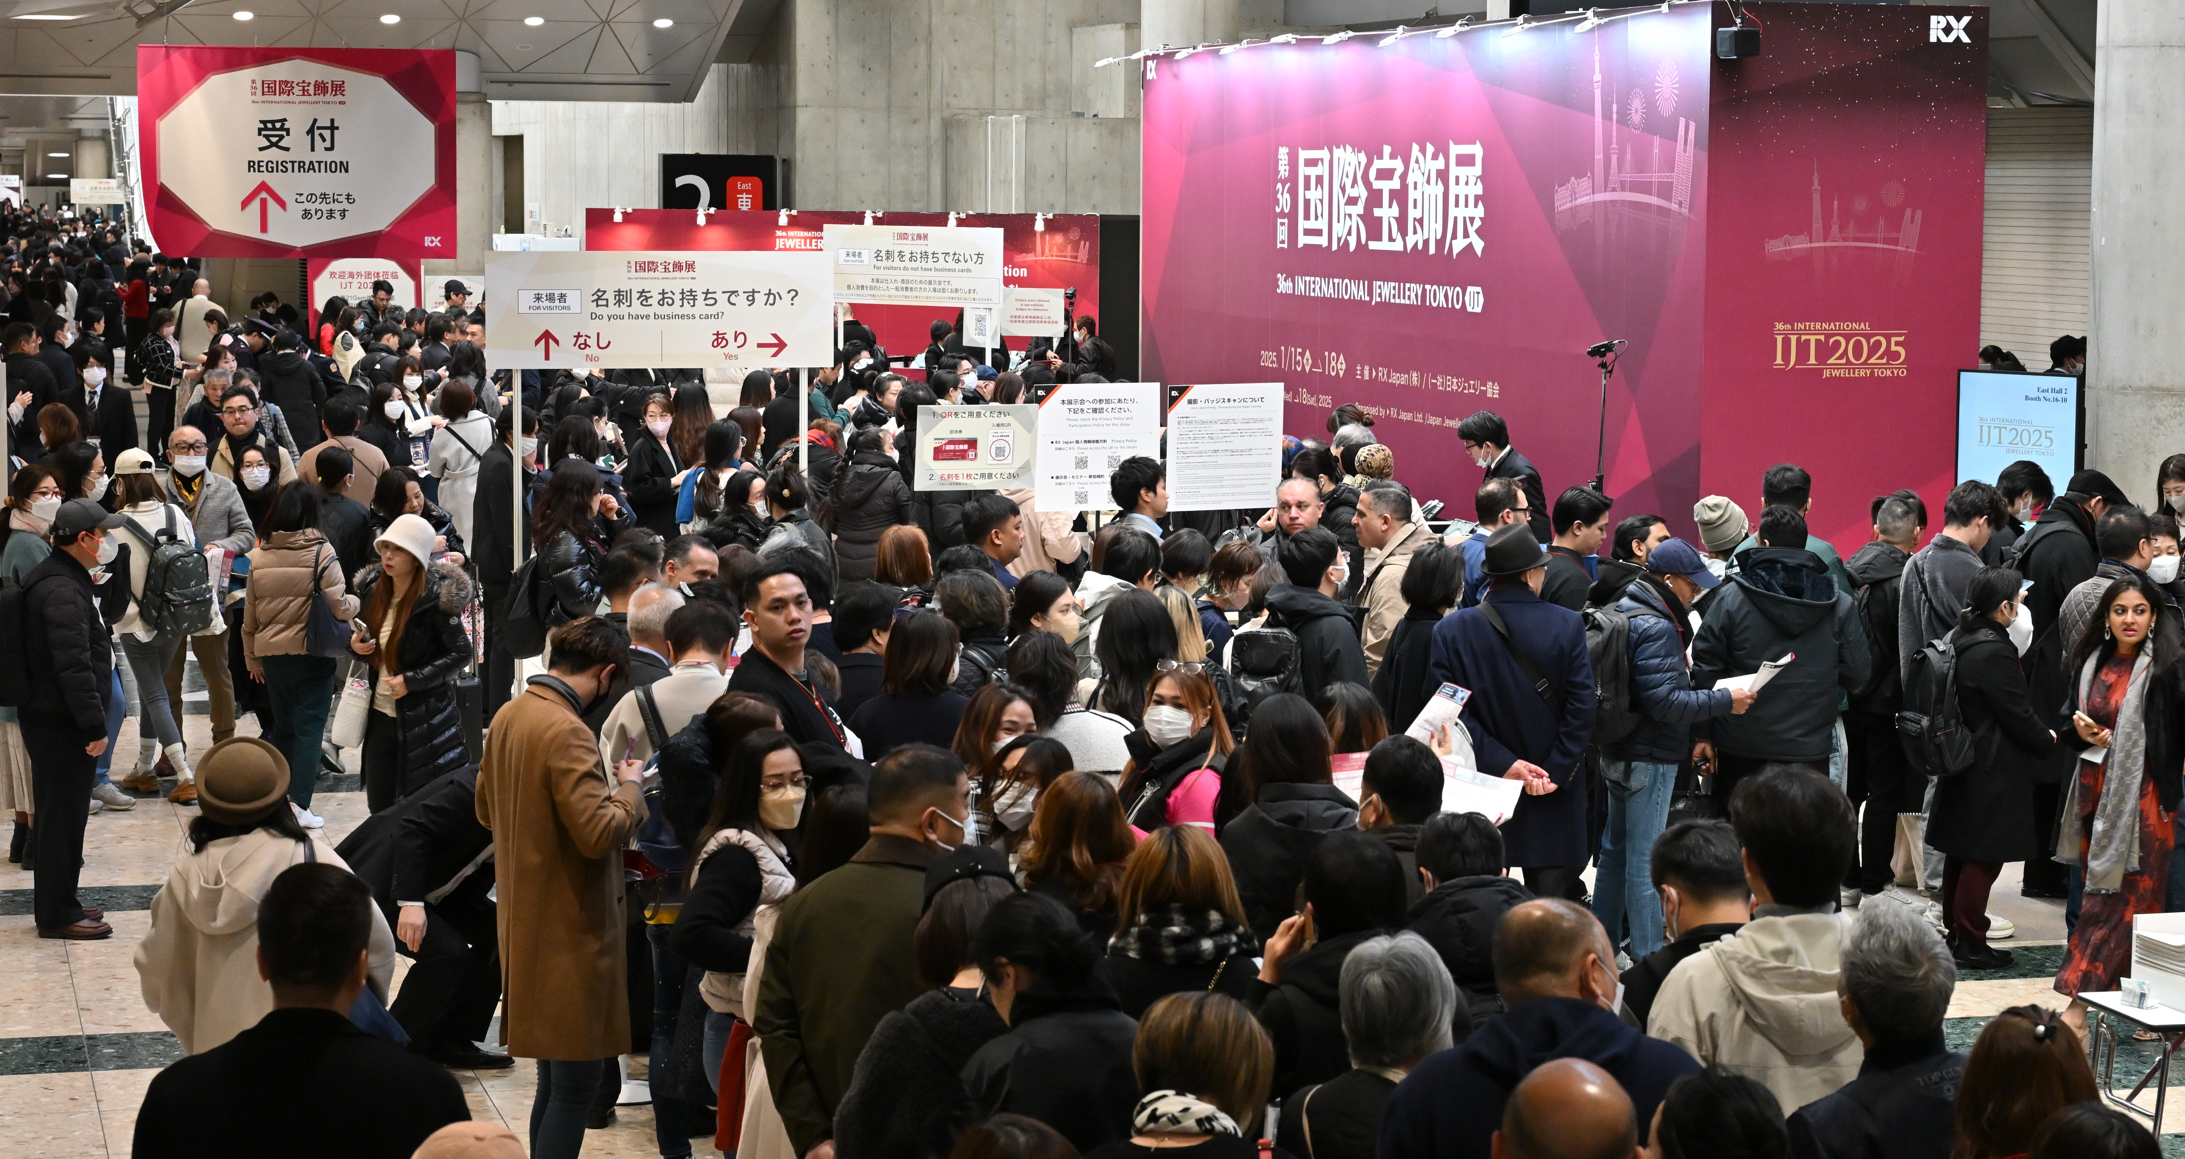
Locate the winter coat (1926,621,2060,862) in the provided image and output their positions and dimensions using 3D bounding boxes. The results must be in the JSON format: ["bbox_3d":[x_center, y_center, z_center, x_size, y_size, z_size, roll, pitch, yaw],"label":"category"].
[{"bbox_3d":[3.587,0.641,15.500,0.420,0.950,0.460,-1,6,-16],"label":"winter coat"}]

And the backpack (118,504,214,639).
[{"bbox_3d":[-4.454,0.038,18.750,0.330,0.500,0.240,-5,-1,-45],"label":"backpack"}]

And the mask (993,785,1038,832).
[{"bbox_3d":[-0.203,0.610,10.400,0.140,0.125,0.085,3,6,28],"label":"mask"}]

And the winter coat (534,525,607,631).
[{"bbox_3d":[-2.631,-0.017,19.600,0.400,0.640,0.500,-3,6,-28],"label":"winter coat"}]

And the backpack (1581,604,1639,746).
[{"bbox_3d":[2.027,0.375,15.250,0.180,0.520,0.300,-1,6,-15],"label":"backpack"}]

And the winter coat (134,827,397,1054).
[{"bbox_3d":[-2.006,0.999,9.400,0.580,0.780,0.380,1,6,9],"label":"winter coat"}]

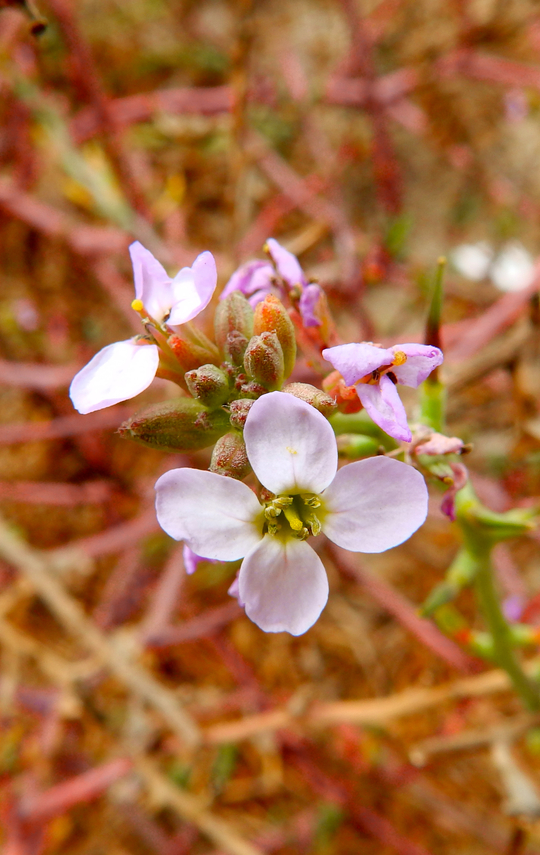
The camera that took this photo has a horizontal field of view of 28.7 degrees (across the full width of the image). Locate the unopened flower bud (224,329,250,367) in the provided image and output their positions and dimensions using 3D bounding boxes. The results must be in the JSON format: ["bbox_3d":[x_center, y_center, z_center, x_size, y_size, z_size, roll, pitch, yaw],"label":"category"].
[{"bbox_3d":[-0.002,-0.005,0.067,0.002,0.003,0.002,-5,37,3],"label":"unopened flower bud"}]

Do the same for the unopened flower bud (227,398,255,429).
[{"bbox_3d":[-0.002,-0.001,0.083,0.002,0.002,0.003,0,14,14],"label":"unopened flower bud"}]

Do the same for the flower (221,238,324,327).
[{"bbox_3d":[0.000,-0.010,0.072,0.007,0.006,0.006,6,21,0],"label":"flower"}]

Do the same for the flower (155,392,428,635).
[{"bbox_3d":[0.002,0.007,0.080,0.021,0.018,0.006,0,5,-3],"label":"flower"}]

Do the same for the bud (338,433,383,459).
[{"bbox_3d":[0.006,0.001,0.073,0.003,0.002,0.002,0,90,18],"label":"bud"}]

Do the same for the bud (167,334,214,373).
[{"bbox_3d":[-0.006,-0.006,0.085,0.004,0.002,0.002,32,14,-18],"label":"bud"}]

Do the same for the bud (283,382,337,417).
[{"bbox_3d":[0.002,-0.002,0.067,0.004,0.002,0.002,14,90,25],"label":"bud"}]

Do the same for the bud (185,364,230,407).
[{"bbox_3d":[-0.005,-0.003,0.082,0.003,0.004,0.003,-50,35,13],"label":"bud"}]

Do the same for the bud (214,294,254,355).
[{"bbox_3d":[-0.003,-0.008,0.084,0.003,0.006,0.003,-5,31,1],"label":"bud"}]

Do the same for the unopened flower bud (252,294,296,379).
[{"bbox_3d":[0.000,-0.007,0.083,0.003,0.007,0.003,-11,28,3],"label":"unopened flower bud"}]

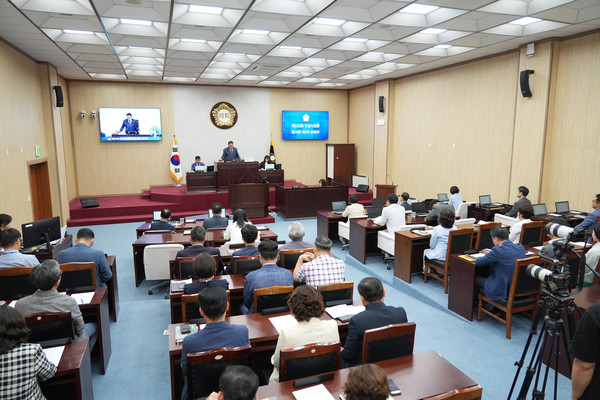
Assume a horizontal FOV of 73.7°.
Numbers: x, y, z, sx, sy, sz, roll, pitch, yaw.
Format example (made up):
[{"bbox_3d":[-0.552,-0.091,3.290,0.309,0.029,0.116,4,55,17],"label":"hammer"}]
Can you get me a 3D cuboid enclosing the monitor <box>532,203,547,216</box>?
[{"bbox_3d":[4.376,0.197,7.300,0.360,0.250,0.080,-5,10,-28],"label":"monitor"}]

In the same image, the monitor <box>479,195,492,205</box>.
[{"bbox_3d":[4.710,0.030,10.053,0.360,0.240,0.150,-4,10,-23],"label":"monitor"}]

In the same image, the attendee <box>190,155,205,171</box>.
[{"bbox_3d":[-3.697,-0.996,14.629,0.520,1.250,0.700,-3,10,-19],"label":"attendee"}]

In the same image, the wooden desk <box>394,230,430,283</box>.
[{"bbox_3d":[2.375,0.850,6.619,1.750,0.730,0.470,-4,10,-24],"label":"wooden desk"}]

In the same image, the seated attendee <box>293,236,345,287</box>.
[{"bbox_3d":[0.186,1.038,4.409,0.560,1.300,0.780,-3,10,-19],"label":"seated attendee"}]

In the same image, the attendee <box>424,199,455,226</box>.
[{"bbox_3d":[2.832,0.575,8.122,0.560,1.150,0.850,-5,10,-28],"label":"attendee"}]

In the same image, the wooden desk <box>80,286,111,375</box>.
[{"bbox_3d":[-2.568,1.361,3.959,1.200,0.730,0.460,-3,9,-14],"label":"wooden desk"}]

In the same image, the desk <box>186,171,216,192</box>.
[{"bbox_3d":[-3.501,-0.662,14.247,1.020,0.720,0.650,-3,10,-19],"label":"desk"}]

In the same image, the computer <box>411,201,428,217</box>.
[{"bbox_3d":[2.757,0.206,8.993,0.360,0.240,0.290,-3,10,-19],"label":"computer"}]

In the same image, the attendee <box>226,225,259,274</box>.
[{"bbox_3d":[-0.659,0.918,5.280,0.520,1.270,0.720,-3,10,-19],"label":"attendee"}]

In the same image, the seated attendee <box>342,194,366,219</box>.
[{"bbox_3d":[1.193,0.516,9.025,0.520,1.260,0.750,-4,10,-23],"label":"seated attendee"}]

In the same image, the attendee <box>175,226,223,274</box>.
[{"bbox_3d":[-1.260,0.906,5.056,0.520,1.224,0.750,-2,9,-13],"label":"attendee"}]

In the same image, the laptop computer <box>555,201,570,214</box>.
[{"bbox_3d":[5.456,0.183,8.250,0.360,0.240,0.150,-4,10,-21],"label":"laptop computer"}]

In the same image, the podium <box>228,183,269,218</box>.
[{"bbox_3d":[-1.708,0.009,13.385,1.220,1.140,0.680,-3,10,-19],"label":"podium"}]

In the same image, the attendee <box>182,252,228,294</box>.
[{"bbox_3d":[-0.914,1.071,3.993,0.440,1.224,0.750,-2,9,-14],"label":"attendee"}]

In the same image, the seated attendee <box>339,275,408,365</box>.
[{"bbox_3d":[0.549,1.183,3.178,0.540,1.280,0.720,-4,10,-24],"label":"seated attendee"}]

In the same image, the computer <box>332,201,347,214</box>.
[{"bbox_3d":[1.014,0.187,9.715,0.360,0.240,0.290,-3,9,-17],"label":"computer"}]

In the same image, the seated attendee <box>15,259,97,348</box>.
[{"bbox_3d":[-2.129,1.149,3.548,0.560,1.260,0.800,-2,9,-11],"label":"seated attendee"}]

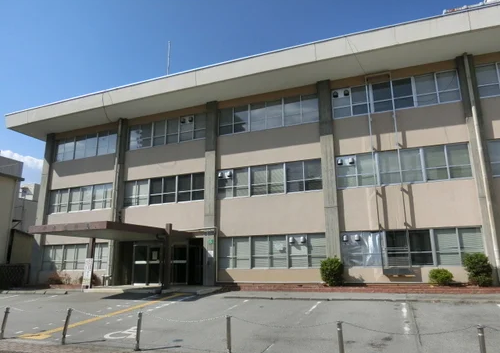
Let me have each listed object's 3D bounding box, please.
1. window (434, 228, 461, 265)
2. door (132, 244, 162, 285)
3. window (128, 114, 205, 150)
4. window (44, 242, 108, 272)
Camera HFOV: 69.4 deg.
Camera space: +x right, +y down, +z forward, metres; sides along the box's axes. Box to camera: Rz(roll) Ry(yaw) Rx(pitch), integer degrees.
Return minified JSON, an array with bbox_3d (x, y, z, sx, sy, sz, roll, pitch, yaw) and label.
[{"bbox_3d":[7.883,2.827,14.512,0.902,1.491,0.150,-6,-15,21],"label":"window"},{"bbox_3d":[-5.719,4.899,20.227,1.979,2.271,0.100,-6,-15,21],"label":"door"},{"bbox_3d":[-4.744,-2.507,20.827,5.389,1.451,0.130,-6,-15,21],"label":"window"},{"bbox_3d":[-10.276,4.749,21.371,5.389,1.476,0.130,-6,-15,21],"label":"window"}]

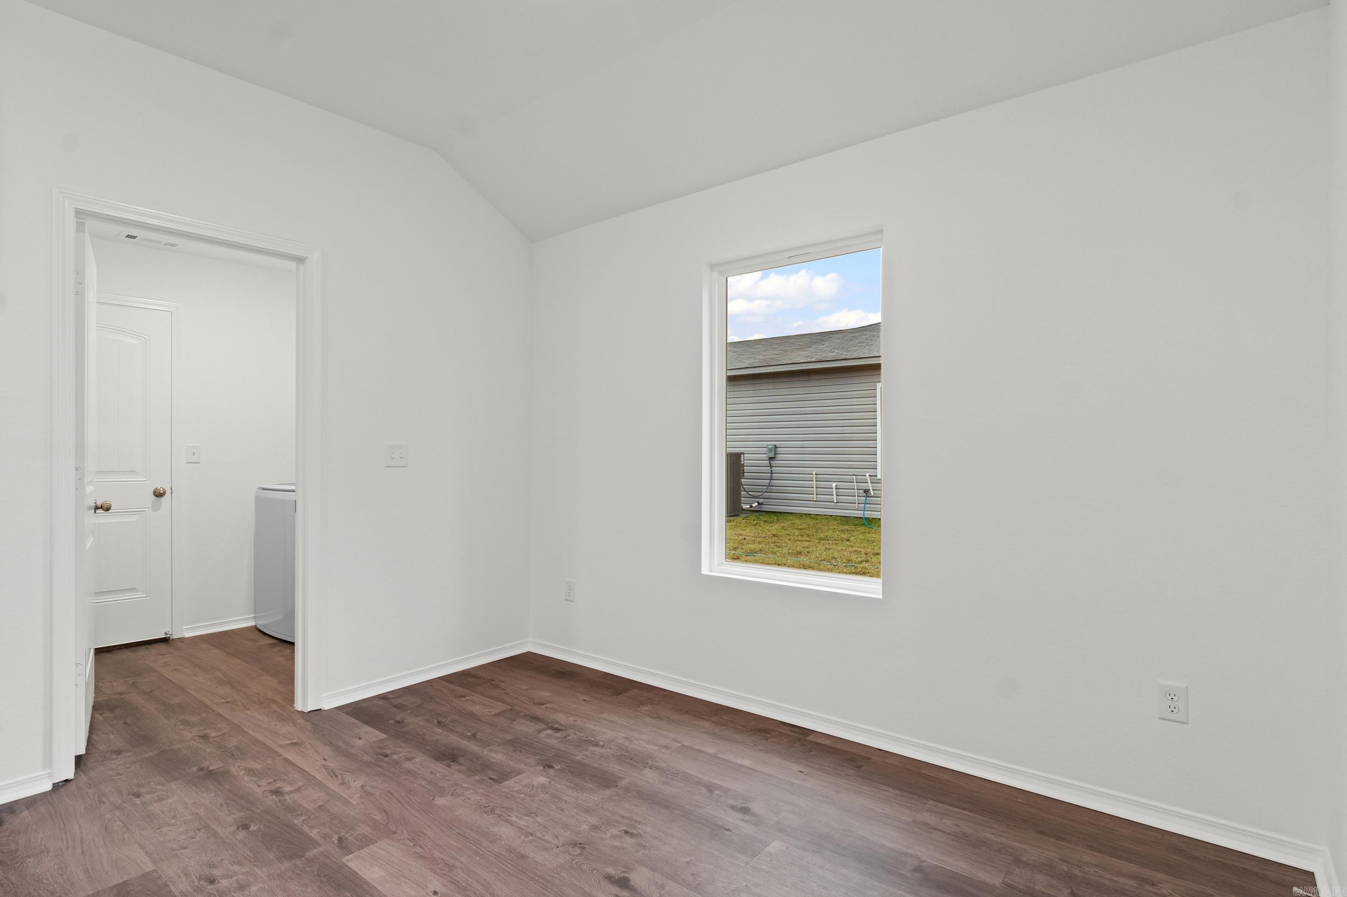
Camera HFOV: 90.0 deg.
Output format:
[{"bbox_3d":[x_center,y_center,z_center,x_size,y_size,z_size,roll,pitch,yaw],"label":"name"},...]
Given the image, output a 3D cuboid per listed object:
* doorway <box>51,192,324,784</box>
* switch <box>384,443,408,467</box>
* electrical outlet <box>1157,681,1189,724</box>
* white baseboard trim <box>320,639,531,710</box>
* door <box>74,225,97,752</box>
[{"bbox_3d":[-1.951,0.139,2.769,0.140,2.109,0.918,0,0,38],"label":"doorway"},{"bbox_3d":[-1.393,0.035,3.376,0.010,0.122,0.124,0,0,38],"label":"switch"},{"bbox_3d":[1.568,0.795,2.113,0.076,0.120,0.010,0,0,38],"label":"electrical outlet"},{"bbox_3d":[-1.238,1.172,3.562,0.014,0.080,1.212,0,0,38],"label":"white baseboard trim"},{"bbox_3d":[-2.497,0.163,2.860,0.035,2.032,0.770,0,0,-39],"label":"door"}]

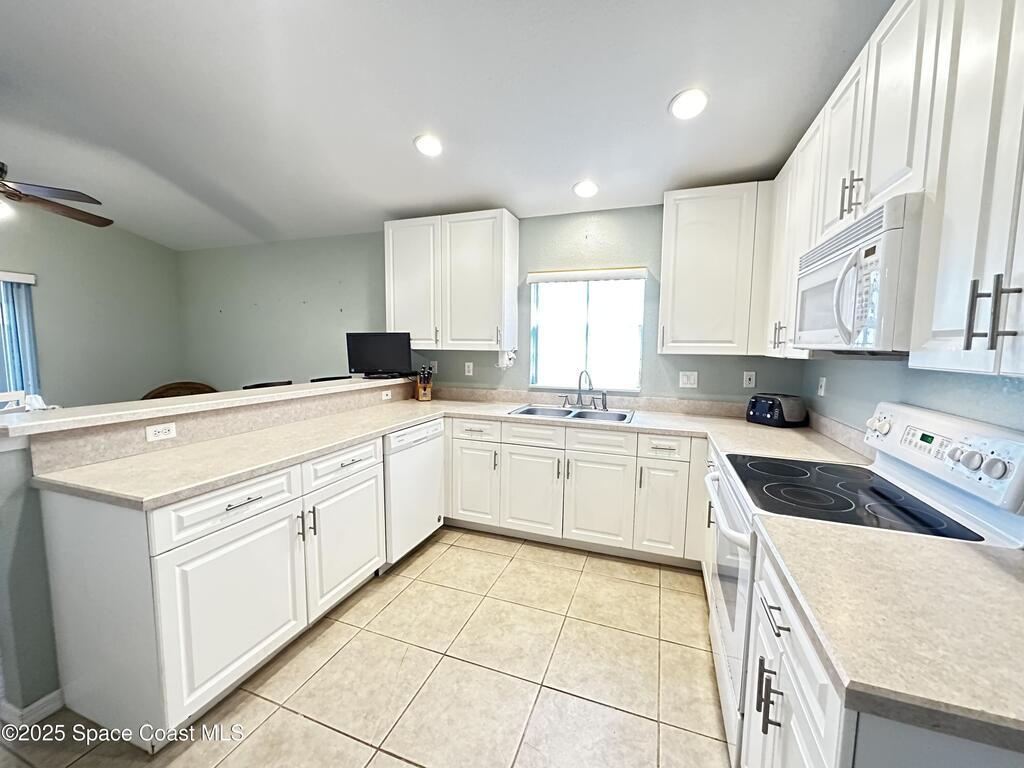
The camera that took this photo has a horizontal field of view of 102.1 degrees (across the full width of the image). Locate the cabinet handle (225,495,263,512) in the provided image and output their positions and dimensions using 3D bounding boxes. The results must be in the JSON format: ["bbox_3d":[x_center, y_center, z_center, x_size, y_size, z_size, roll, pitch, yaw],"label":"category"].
[{"bbox_3d":[-1.026,0.454,1.580,0.036,0.014,0.140,3,6,20],"label":"cabinet handle"}]

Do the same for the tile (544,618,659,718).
[{"bbox_3d":[0.425,1.262,1.879,0.465,0.015,0.465,3,6,20],"label":"tile"}]

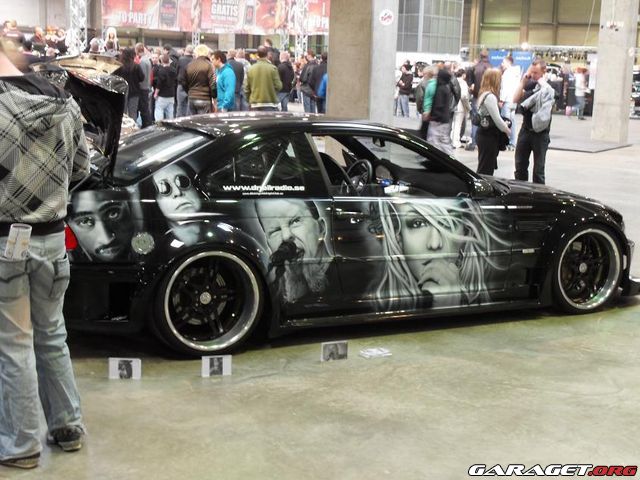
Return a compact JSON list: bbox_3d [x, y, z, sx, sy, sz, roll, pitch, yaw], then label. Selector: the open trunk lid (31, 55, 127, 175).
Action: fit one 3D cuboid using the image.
[{"bbox_3d":[-1.508,-0.695,5.957,0.470,0.630,1.220,-3,9,-27],"label":"open trunk lid"}]

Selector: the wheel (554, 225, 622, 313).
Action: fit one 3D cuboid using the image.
[{"bbox_3d":[1.759,0.188,6.939,0.600,0.600,0.240,-3,9,-27],"label":"wheel"}]

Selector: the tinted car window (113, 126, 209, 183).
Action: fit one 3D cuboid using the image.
[{"bbox_3d":[-1.097,-0.539,6.195,0.620,0.100,1.200,-31,21,-20],"label":"tinted car window"}]

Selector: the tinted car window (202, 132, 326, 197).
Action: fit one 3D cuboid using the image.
[{"bbox_3d":[-0.335,-0.420,5.820,0.800,0.390,0.070,-3,-17,-27],"label":"tinted car window"}]

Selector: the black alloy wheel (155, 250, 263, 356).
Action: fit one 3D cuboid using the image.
[{"bbox_3d":[-0.650,0.321,5.713,0.600,0.600,0.250,-3,9,-27],"label":"black alloy wheel"}]

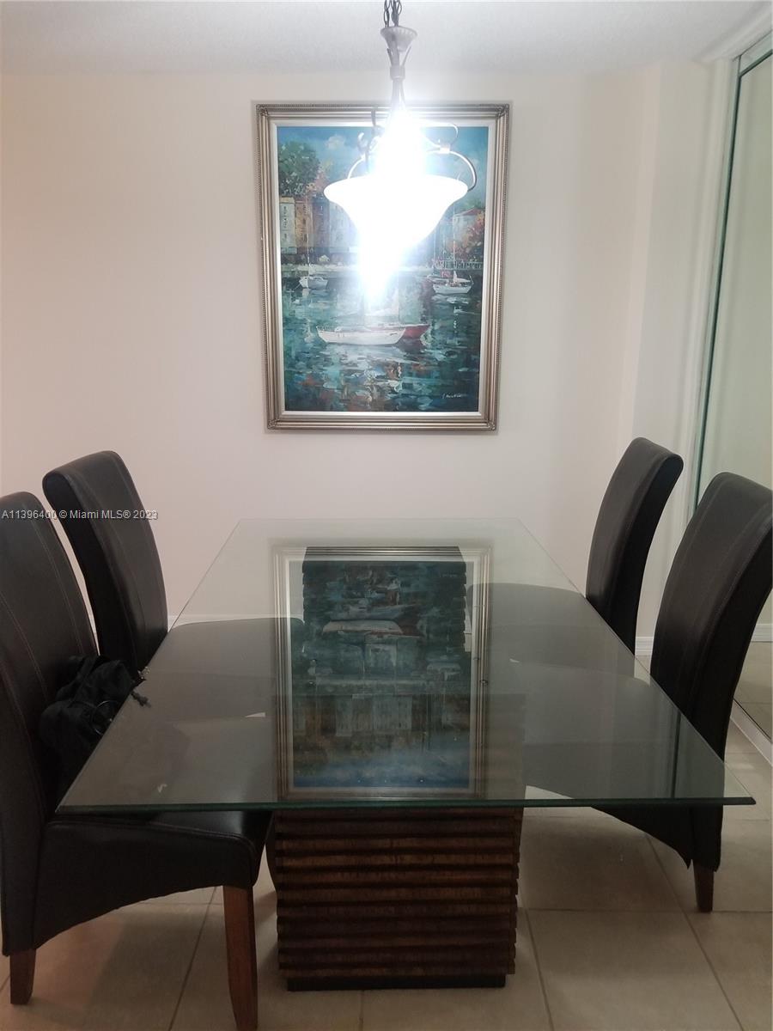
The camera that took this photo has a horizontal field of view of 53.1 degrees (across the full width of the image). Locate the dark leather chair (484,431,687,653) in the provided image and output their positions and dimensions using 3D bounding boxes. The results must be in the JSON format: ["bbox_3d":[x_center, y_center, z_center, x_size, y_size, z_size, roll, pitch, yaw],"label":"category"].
[{"bbox_3d":[0.631,0.273,2.783,0.620,1.060,0.460,1,14,2],"label":"dark leather chair"}]

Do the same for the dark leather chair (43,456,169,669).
[{"bbox_3d":[-0.597,0.358,2.394,0.640,1.060,0.460,0,14,-2],"label":"dark leather chair"}]

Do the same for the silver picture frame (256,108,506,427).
[{"bbox_3d":[-0.018,-1.034,3.326,1.036,1.340,0.050,1,14,1],"label":"silver picture frame"}]

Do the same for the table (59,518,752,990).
[{"bbox_3d":[0.004,0.584,2.157,1.067,0.742,1.830,0,14,-2],"label":"table"}]

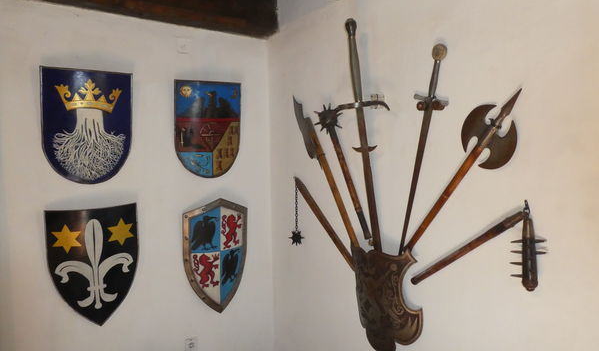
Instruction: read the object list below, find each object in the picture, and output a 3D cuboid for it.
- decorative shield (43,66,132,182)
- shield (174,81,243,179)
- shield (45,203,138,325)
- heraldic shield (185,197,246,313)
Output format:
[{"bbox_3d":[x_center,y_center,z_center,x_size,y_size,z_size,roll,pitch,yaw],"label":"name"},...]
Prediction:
[{"bbox_3d":[-1.143,-0.257,2.262,0.452,0.617,0.074,-3,13,-37],"label":"decorative shield"},{"bbox_3d":[-0.578,-0.292,2.710,0.463,0.623,0.076,-5,13,-37],"label":"shield"},{"bbox_3d":[-1.123,0.509,2.307,0.465,0.667,0.085,-4,10,-37],"label":"shield"},{"bbox_3d":[-0.532,0.539,2.774,0.466,0.784,0.076,-4,9,-37],"label":"heraldic shield"}]

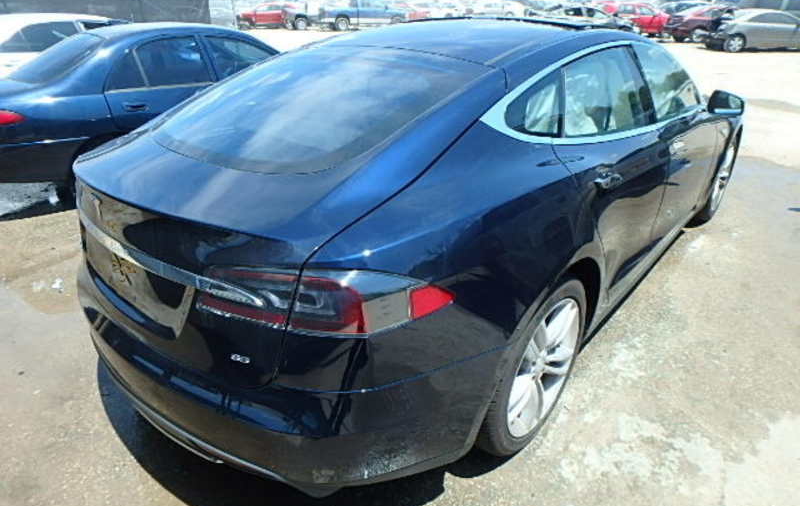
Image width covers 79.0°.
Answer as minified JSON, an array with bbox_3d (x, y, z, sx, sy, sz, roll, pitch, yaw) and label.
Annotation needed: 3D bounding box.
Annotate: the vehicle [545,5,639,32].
[{"bbox_3d":[10.586,-12.714,26.816,4.700,1.460,1.800,9,28,16],"label":"vehicle"}]

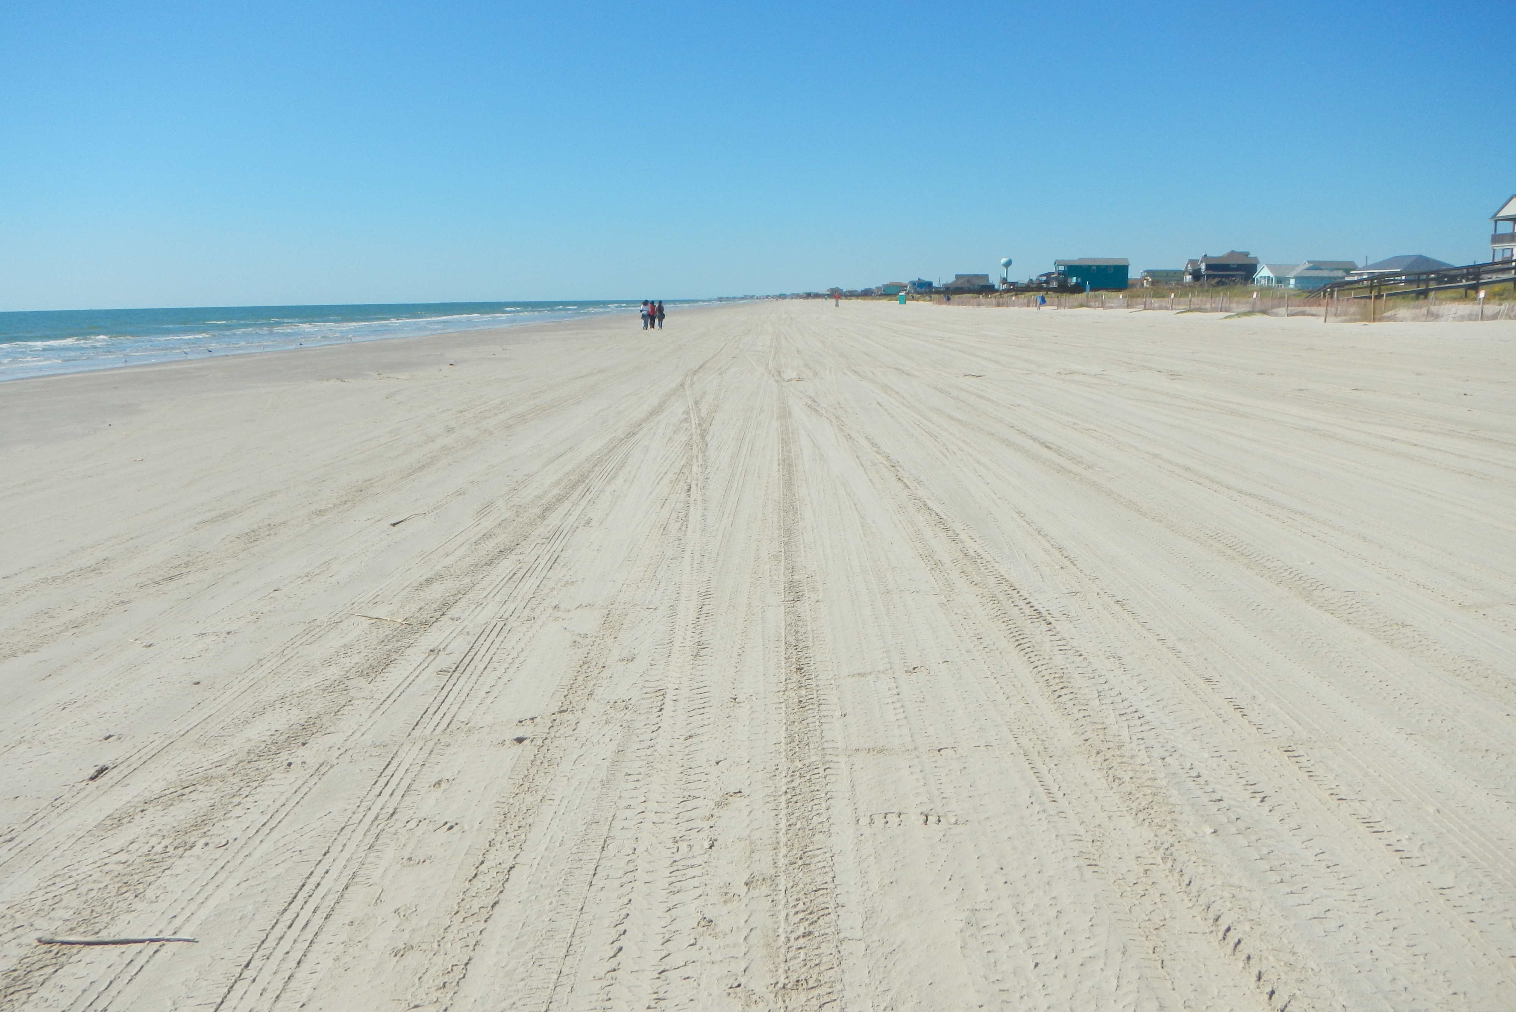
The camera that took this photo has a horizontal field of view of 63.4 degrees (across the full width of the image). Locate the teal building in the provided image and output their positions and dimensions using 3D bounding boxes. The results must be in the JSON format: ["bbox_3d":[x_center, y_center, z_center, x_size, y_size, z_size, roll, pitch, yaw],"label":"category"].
[{"bbox_3d":[82.194,-56.818,302.000,17.800,8.300,8.500,0,10,5],"label":"teal building"}]

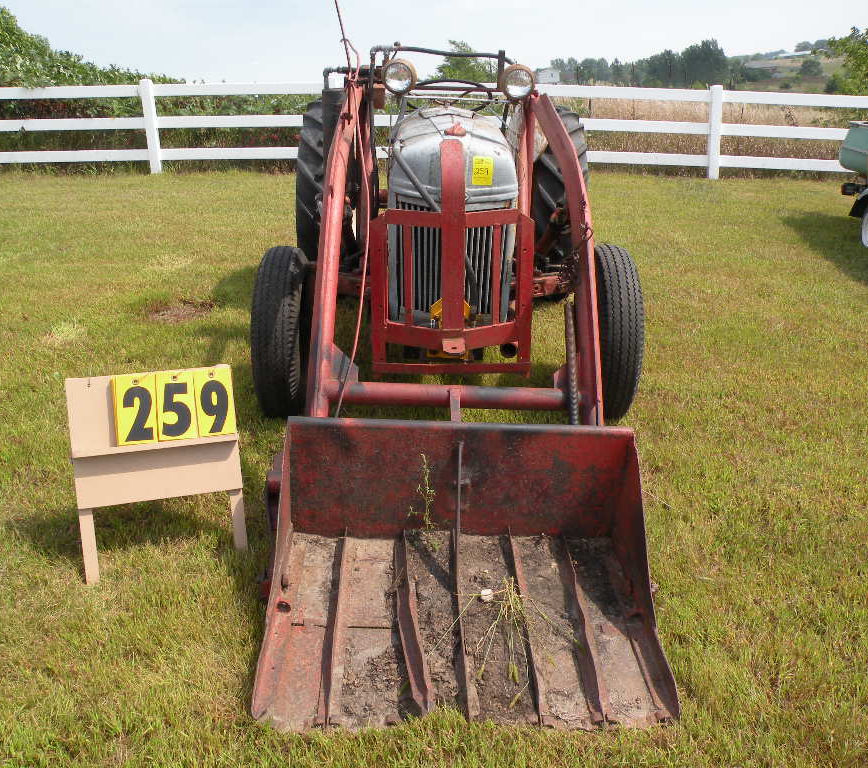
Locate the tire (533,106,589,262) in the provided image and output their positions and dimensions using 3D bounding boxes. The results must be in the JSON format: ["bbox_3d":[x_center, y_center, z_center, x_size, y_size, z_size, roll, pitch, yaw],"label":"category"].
[{"bbox_3d":[0.701,-1.072,4.873,0.285,1.200,1.200,0,22,0],"label":"tire"}]

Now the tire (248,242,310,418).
[{"bbox_3d":[-0.605,-0.205,3.297,0.165,0.730,0.730,0,22,0],"label":"tire"}]

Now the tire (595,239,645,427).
[{"bbox_3d":[0.703,-0.198,3.308,0.165,0.730,0.730,0,22,0],"label":"tire"}]

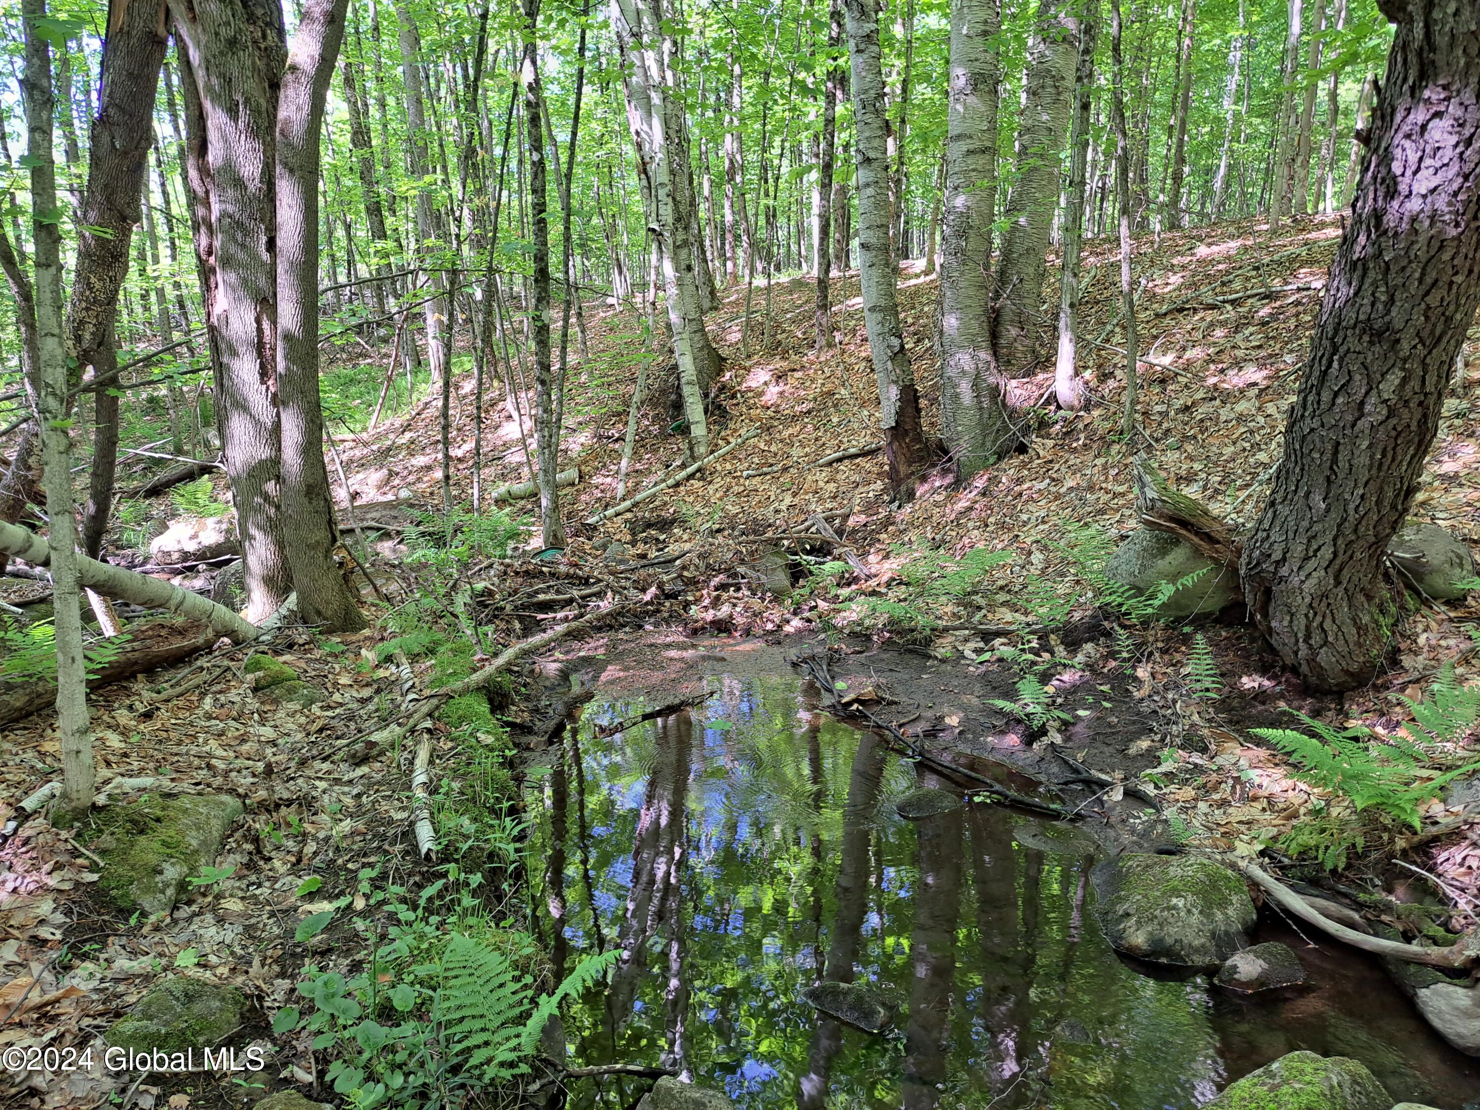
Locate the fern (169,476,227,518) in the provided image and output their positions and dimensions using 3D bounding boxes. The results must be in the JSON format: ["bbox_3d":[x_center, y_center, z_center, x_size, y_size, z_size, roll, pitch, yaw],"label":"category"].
[{"bbox_3d":[-5.015,-0.530,9.500,0.520,0.350,0.450,-6,12,-27],"label":"fern"}]

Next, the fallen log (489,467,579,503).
[{"bbox_3d":[-2.100,-0.722,10.500,0.893,0.160,0.160,-11,11,0],"label":"fallen log"}]

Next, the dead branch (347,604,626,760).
[{"bbox_3d":[-1.046,0.516,5.035,0.170,0.130,3.037,2,7,12],"label":"dead branch"}]

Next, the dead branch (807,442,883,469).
[{"bbox_3d":[0.911,-0.849,8.800,0.713,0.055,0.055,-17,16,-16],"label":"dead branch"}]

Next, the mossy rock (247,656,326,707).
[{"bbox_3d":[-1.840,0.505,4.150,0.310,0.150,0.270,-5,12,-24],"label":"mossy rock"}]

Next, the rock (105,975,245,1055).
[{"bbox_3d":[-1.172,0.960,2.138,0.270,0.125,0.200,-3,10,-20],"label":"rock"}]

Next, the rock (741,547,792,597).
[{"bbox_3d":[0.175,0.107,6.350,0.290,0.270,0.270,1,11,2],"label":"rock"}]

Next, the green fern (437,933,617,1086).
[{"bbox_3d":[-0.441,0.938,2.120,0.350,0.220,0.230,-2,11,-13],"label":"green fern"}]

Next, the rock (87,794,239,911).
[{"bbox_3d":[-1.586,0.815,2.823,0.360,0.170,0.420,-5,11,-28],"label":"rock"}]

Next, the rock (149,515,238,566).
[{"bbox_3d":[-4.347,-0.115,8.200,0.720,0.320,0.550,-6,12,-28],"label":"rock"}]

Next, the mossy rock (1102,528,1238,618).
[{"bbox_3d":[2.490,0.128,5.902,0.750,0.460,0.580,4,10,22],"label":"mossy rock"}]

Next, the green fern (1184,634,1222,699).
[{"bbox_3d":[2.216,0.528,4.904,0.175,0.310,0.130,4,10,22],"label":"green fern"}]

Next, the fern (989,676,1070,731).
[{"bbox_3d":[1.335,0.689,4.729,0.370,0.220,0.300,2,10,10],"label":"fern"}]

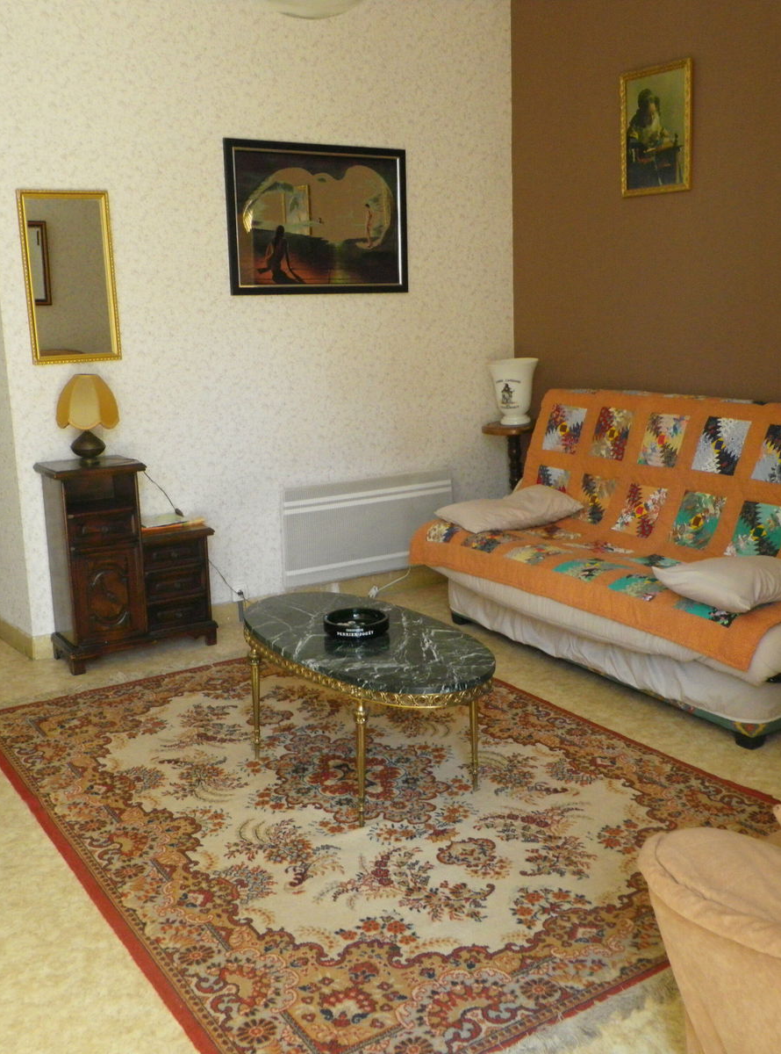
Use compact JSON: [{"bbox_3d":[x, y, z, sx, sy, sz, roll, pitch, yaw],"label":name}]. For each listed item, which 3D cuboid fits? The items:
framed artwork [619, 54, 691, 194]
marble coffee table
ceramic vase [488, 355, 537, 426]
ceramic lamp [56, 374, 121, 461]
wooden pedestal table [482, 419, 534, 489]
[{"bbox_3d":[1.062,-1.584,4.556,0.033,0.487,0.395,-8,13,-30],"label":"framed artwork"},{"bbox_3d":[-0.084,0.507,3.311,0.507,0.407,1.135,-8,13,-30],"label":"marble coffee table"},{"bbox_3d":[0.570,-0.625,5.270,0.230,0.296,0.230,-2,11,0],"label":"ceramic vase"},{"bbox_3d":[-1.157,-0.408,4.340,0.240,0.342,0.240,-8,13,-30],"label":"ceramic lamp"},{"bbox_3d":[0.594,-0.091,5.372,0.304,0.778,0.304,-8,13,-30],"label":"wooden pedestal table"}]

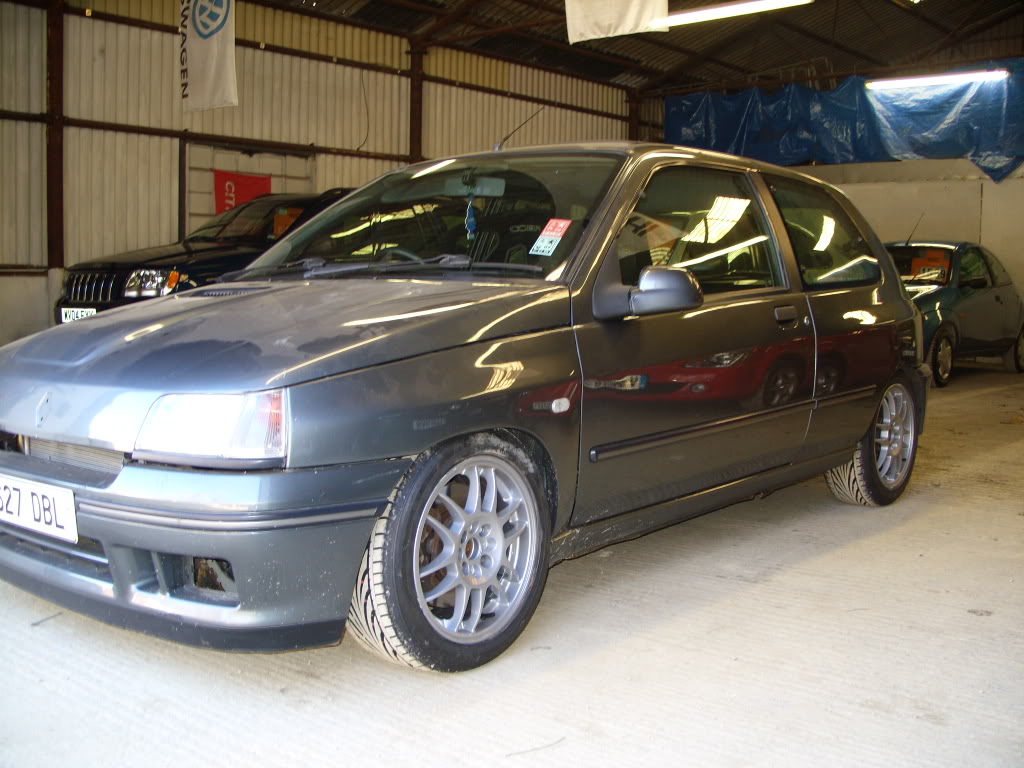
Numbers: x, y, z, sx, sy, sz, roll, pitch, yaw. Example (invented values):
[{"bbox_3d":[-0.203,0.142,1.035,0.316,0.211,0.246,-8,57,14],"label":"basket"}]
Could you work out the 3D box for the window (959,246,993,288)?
[{"bbox_3d":[4.303,-1.093,10.388,0.050,0.400,1.000,-22,-10,39],"label":"window"}]

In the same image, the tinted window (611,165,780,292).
[{"bbox_3d":[0.484,-0.449,3.149,0.050,0.390,0.980,-22,-10,39],"label":"tinted window"}]

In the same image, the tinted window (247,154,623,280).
[{"bbox_3d":[-0.231,-0.522,3.373,1.280,0.110,0.680,6,41,40],"label":"tinted window"}]

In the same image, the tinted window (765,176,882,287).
[{"bbox_3d":[1.106,-0.514,3.884,0.060,0.390,0.730,-22,-10,39],"label":"tinted window"}]

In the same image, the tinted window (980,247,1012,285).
[{"bbox_3d":[4.824,-1.155,11.018,0.050,0.390,0.680,-22,-10,39],"label":"tinted window"}]

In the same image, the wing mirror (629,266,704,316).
[{"bbox_3d":[0.378,-0.225,2.738,0.175,0.120,0.105,6,7,40],"label":"wing mirror"}]

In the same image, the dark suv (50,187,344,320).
[{"bbox_3d":[-1.792,-0.948,10.282,1.850,1.750,4.600,6,7,41],"label":"dark suv"}]

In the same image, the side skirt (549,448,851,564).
[{"bbox_3d":[0.627,0.336,3.368,0.090,0.100,1.750,6,7,40],"label":"side skirt"}]

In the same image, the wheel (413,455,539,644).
[{"bbox_3d":[-0.138,0.357,2.520,0.170,0.418,0.418,6,7,41],"label":"wheel"}]

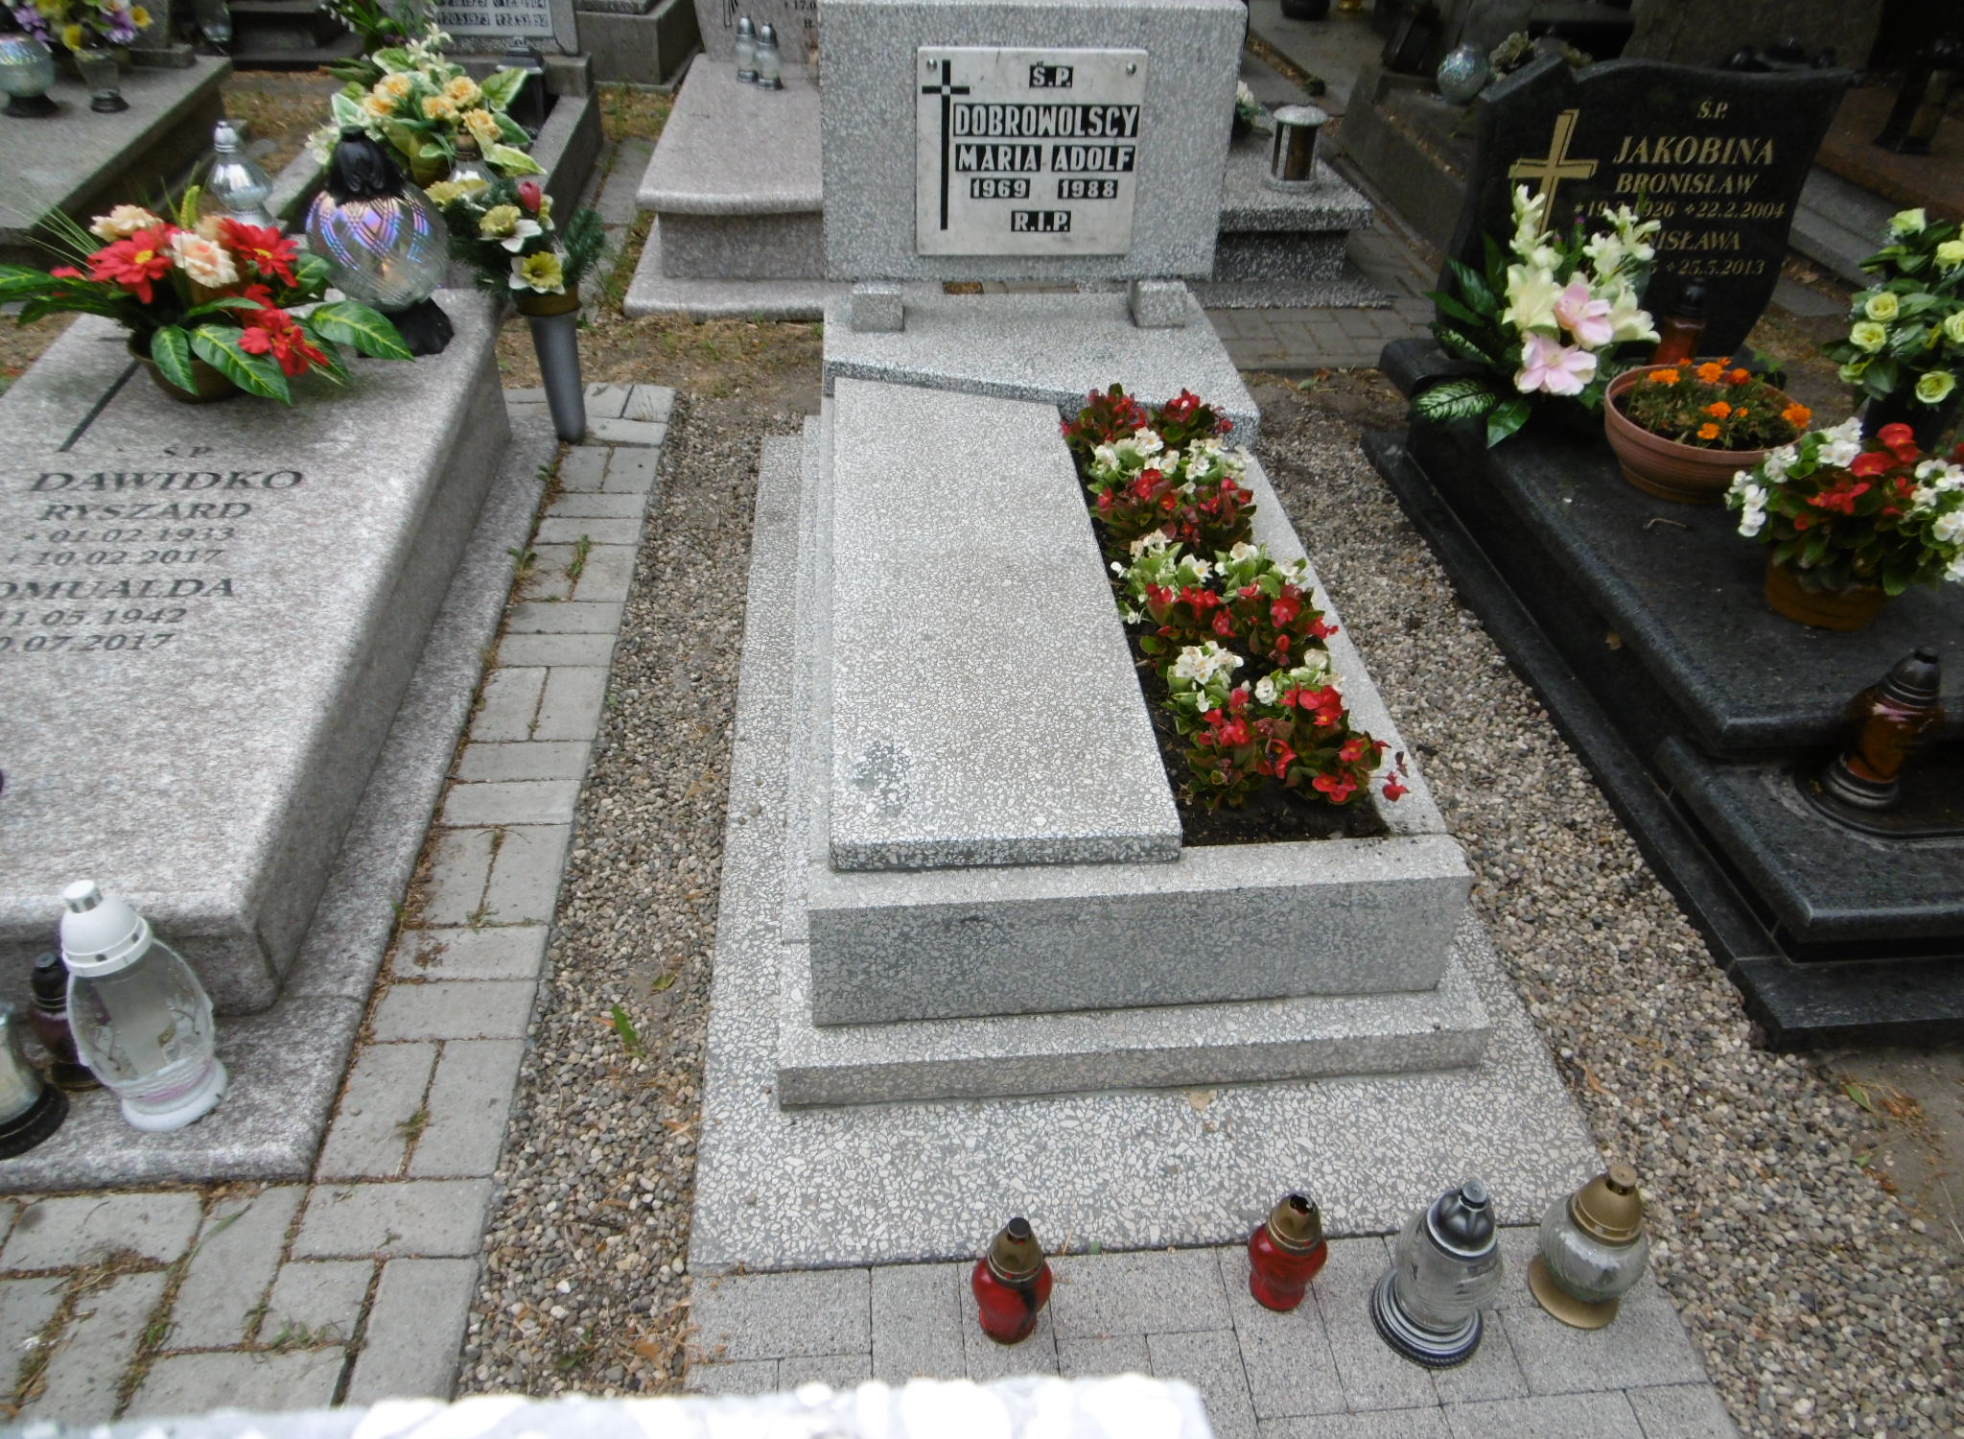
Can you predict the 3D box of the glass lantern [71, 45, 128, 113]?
[{"bbox_3d":[-2.716,-2.005,4.174,0.125,0.237,0.125,-2,39,-5],"label":"glass lantern"}]

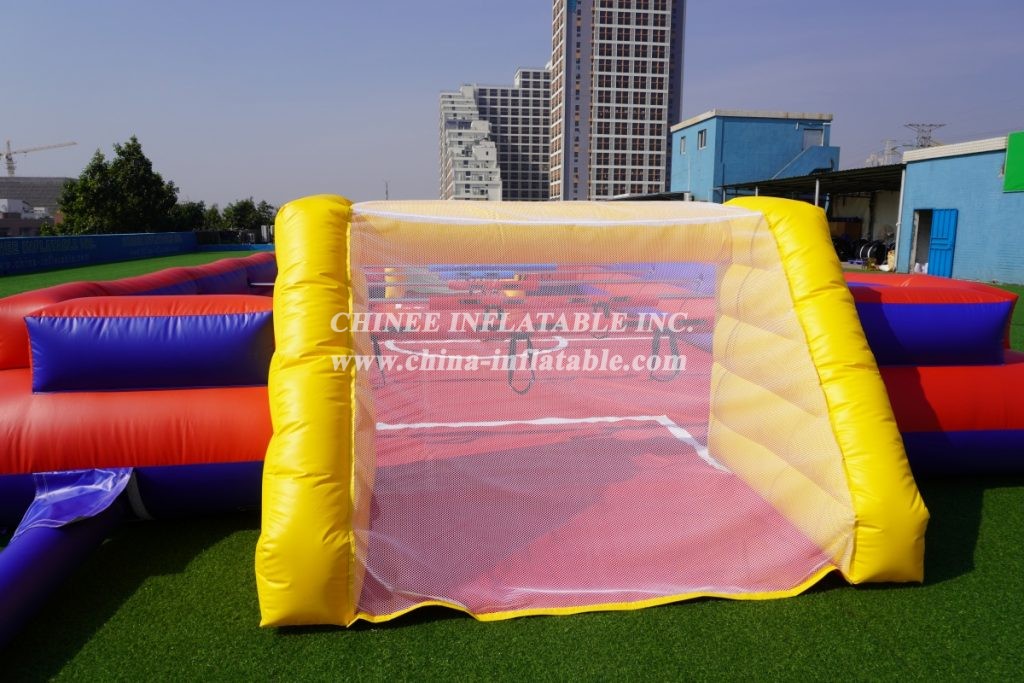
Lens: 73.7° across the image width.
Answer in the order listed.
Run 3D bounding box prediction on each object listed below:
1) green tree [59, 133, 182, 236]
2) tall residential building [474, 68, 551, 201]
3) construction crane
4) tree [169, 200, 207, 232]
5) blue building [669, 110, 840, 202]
[{"bbox_3d":[-22.758,-8.409,39.157,6.430,6.470,5.980,-1,10,-7],"label":"green tree"},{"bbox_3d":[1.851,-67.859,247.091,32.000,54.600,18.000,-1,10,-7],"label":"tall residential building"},{"bbox_3d":[-200.214,-66.919,288.084,79.800,38.000,3.500,7,12,34],"label":"construction crane"},{"bbox_3d":[-24.409,-8.875,51.249,2.920,3.350,2.830,-1,10,-7],"label":"tree"},{"bbox_3d":[13.888,-9.221,40.846,7.000,7.700,6.800,-1,10,-7],"label":"blue building"}]

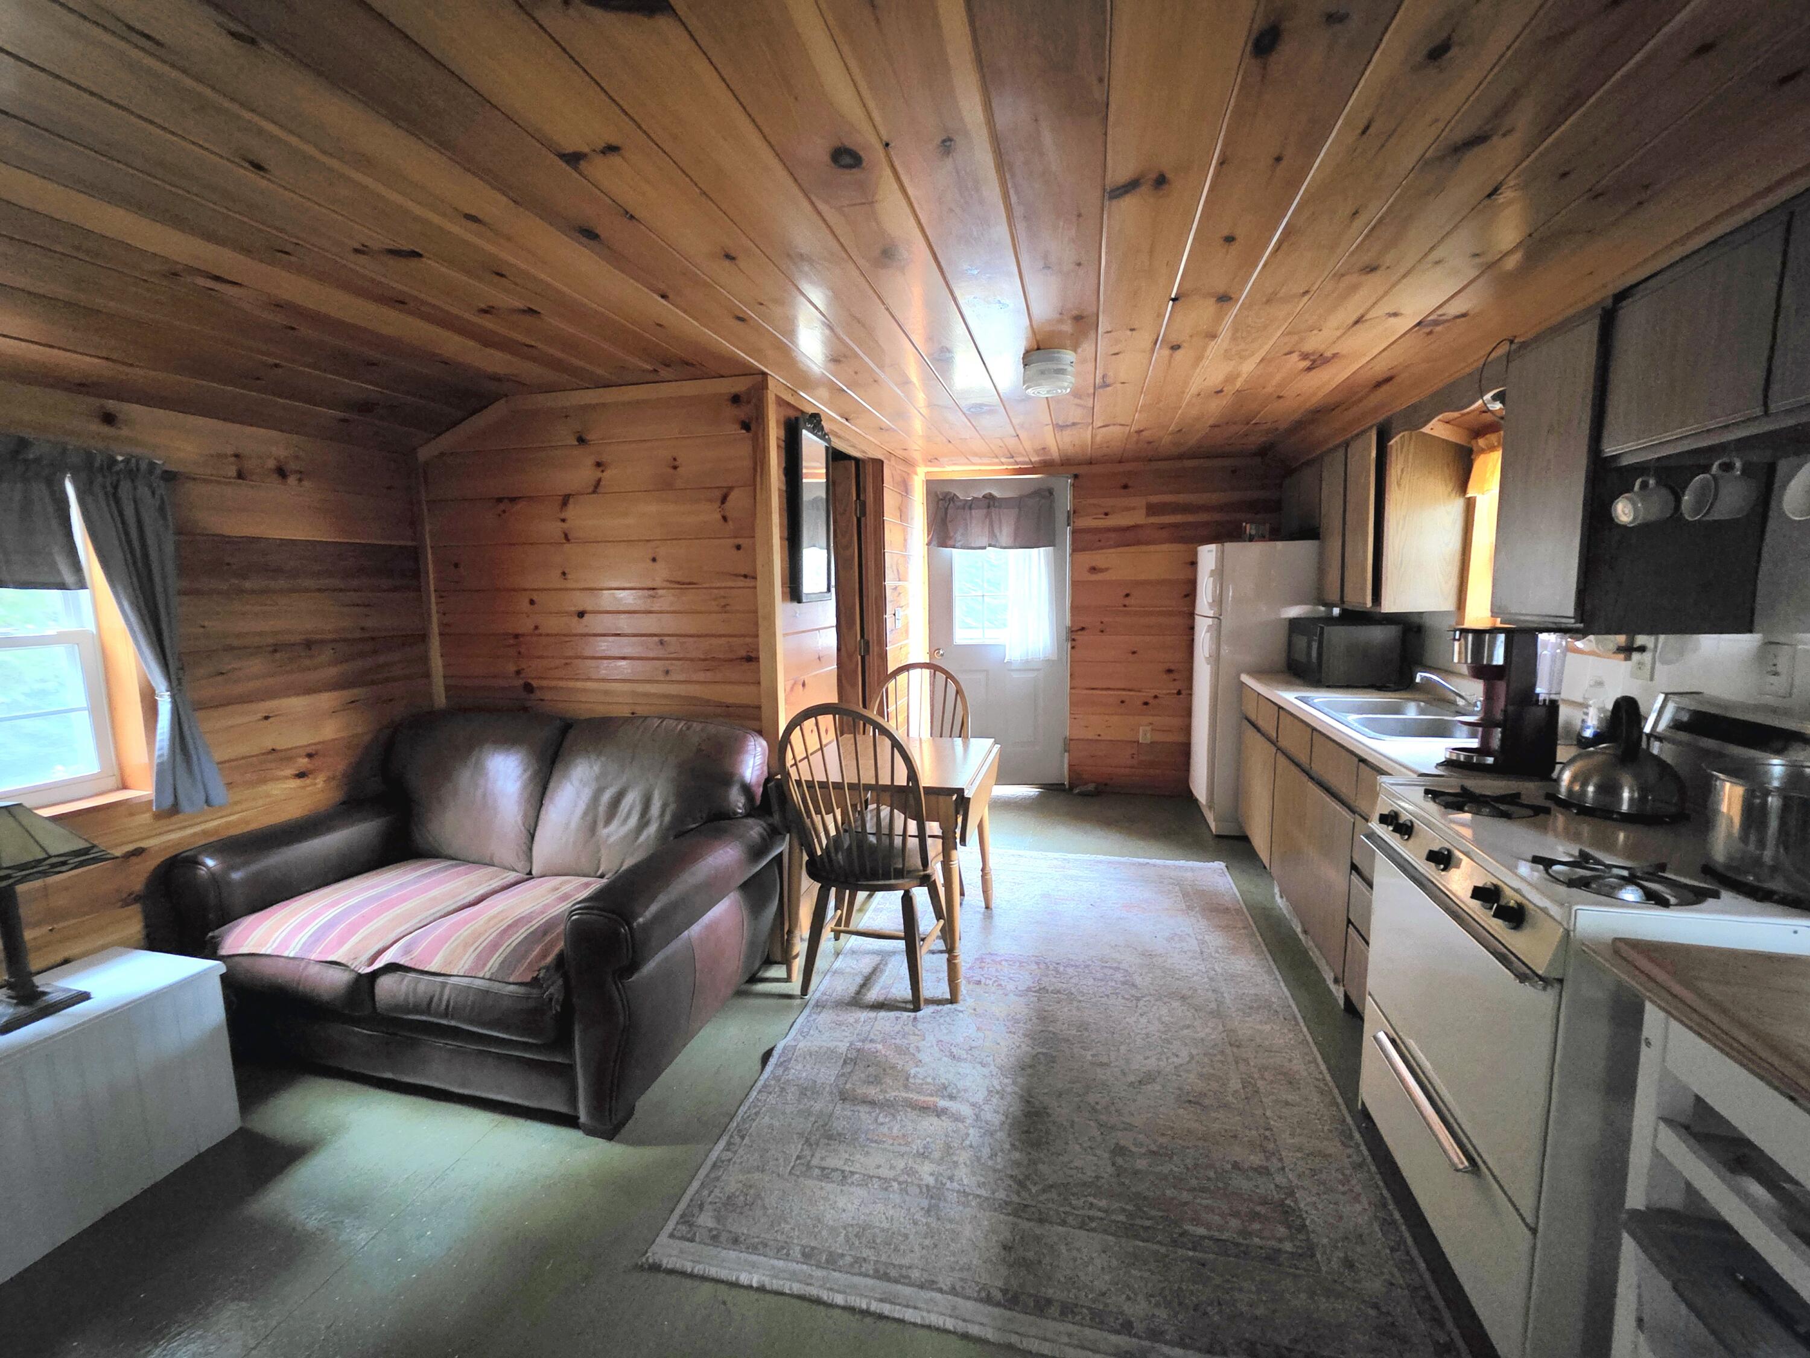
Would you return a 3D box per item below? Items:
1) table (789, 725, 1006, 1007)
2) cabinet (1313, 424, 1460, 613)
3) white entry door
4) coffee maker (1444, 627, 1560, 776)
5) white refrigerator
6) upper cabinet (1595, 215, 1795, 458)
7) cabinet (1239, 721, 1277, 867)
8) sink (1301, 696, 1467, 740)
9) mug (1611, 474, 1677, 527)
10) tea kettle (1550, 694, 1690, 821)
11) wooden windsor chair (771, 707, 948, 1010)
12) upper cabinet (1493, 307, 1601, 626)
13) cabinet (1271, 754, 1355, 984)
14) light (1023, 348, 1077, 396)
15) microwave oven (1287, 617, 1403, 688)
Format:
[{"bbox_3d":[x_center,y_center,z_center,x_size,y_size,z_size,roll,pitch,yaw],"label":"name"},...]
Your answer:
[{"bbox_3d":[-0.017,0.677,2.679,0.705,0.757,0.735,1,8,15],"label":"table"},{"bbox_3d":[2.161,-0.702,3.042,0.305,0.762,0.780,1,8,15],"label":"cabinet"},{"bbox_3d":[0.621,-0.279,4.485,0.900,2.015,0.050,-1,8,1],"label":"white entry door"},{"bbox_3d":[1.526,0.059,1.754,0.240,0.362,0.165,3,9,27],"label":"coffee maker"},{"bbox_3d":[2.060,0.043,3.881,0.740,1.590,0.650,1,8,15],"label":"white refrigerator"},{"bbox_3d":[1.712,-0.649,1.330,0.310,0.375,0.410,1,8,15],"label":"upper cabinet"},{"bbox_3d":[2.029,0.547,3.283,0.600,0.560,0.620,1,8,15],"label":"cabinet"},{"bbox_3d":[1.859,0.220,2.482,0.550,0.180,0.840,1,8,15],"label":"sink"},{"bbox_3d":[1.618,-0.395,1.482,0.085,0.108,0.078,-13,6,10],"label":"mug"},{"bbox_3d":[1.496,0.149,1.435,0.190,0.225,0.195,4,9,32],"label":"tea kettle"},{"bbox_3d":[-0.115,0.572,2.395,0.480,1.040,0.530,0,8,12],"label":"wooden windsor chair"},{"bbox_3d":[1.818,-0.513,1.740,0.310,0.762,0.400,1,8,15],"label":"upper cabinet"},{"bbox_3d":[1.831,0.653,2.541,0.600,0.560,0.910,1,8,15],"label":"cabinet"},{"bbox_3d":[0.484,-1.016,2.263,0.170,0.100,0.170,1,8,15],"label":"light"},{"bbox_3d":[2.102,-0.131,3.272,0.340,0.276,0.450,0,8,11],"label":"microwave oven"}]

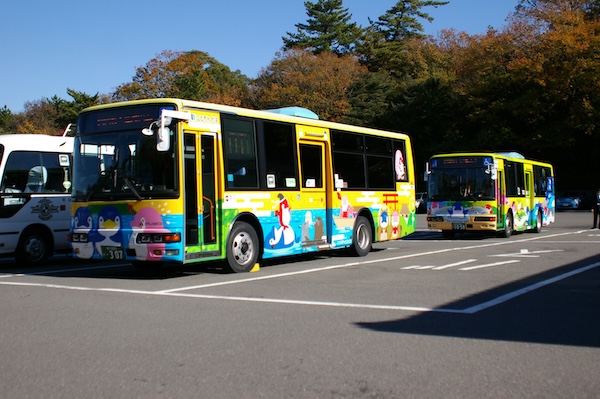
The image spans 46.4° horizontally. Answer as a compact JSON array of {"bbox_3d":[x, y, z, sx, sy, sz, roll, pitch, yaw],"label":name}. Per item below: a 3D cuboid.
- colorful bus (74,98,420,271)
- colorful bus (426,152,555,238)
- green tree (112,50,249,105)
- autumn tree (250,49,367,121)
[{"bbox_3d":[-0.400,-0.260,14.350,2.320,3.020,9.000,0,0,31],"label":"colorful bus"},{"bbox_3d":[6.900,-0.210,24.600,2.280,2.830,7.000,0,0,34],"label":"colorful bus"},{"bbox_3d":[-8.540,-4.700,50.000,9.700,11.850,8.500,0,0,0],"label":"green tree"},{"bbox_3d":[0.610,-4.800,50.000,8.300,12.000,8.000,0,0,0],"label":"autumn tree"}]

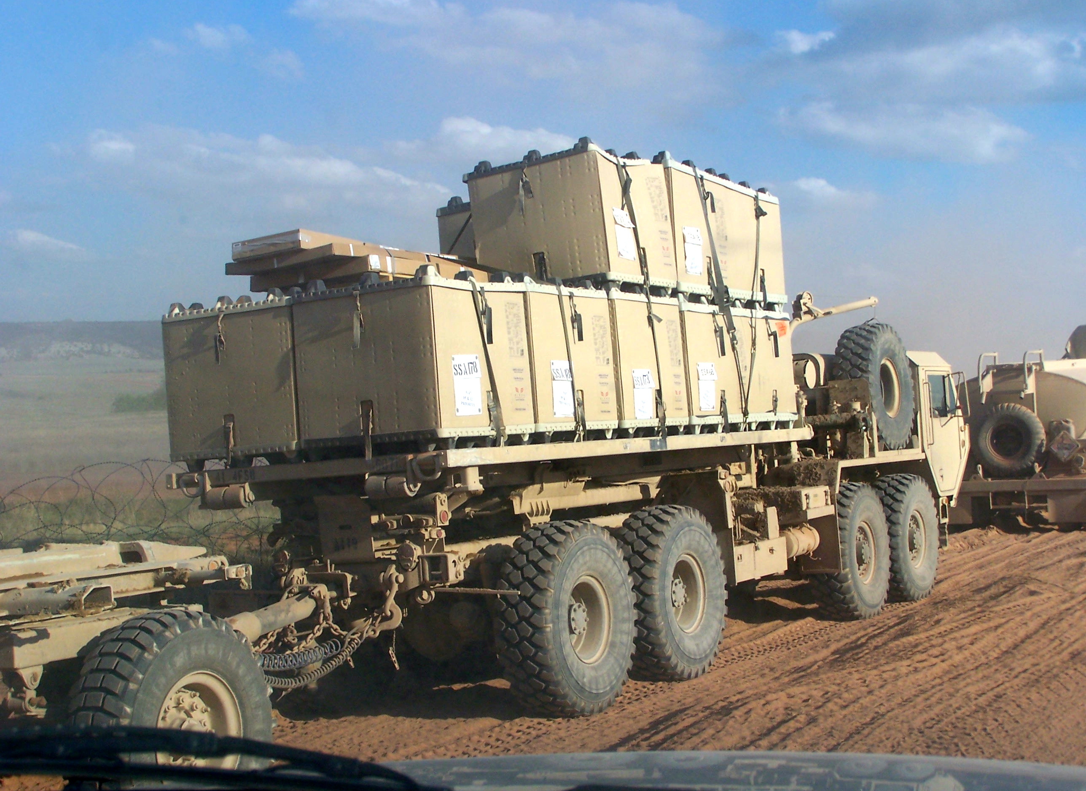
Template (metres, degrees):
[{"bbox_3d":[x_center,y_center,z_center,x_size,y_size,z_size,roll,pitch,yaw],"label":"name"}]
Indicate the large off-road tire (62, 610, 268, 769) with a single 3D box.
[{"bbox_3d":[-1.678,1.542,8.325,0.420,1.150,1.160,-4,-2,29],"label":"large off-road tire"}]

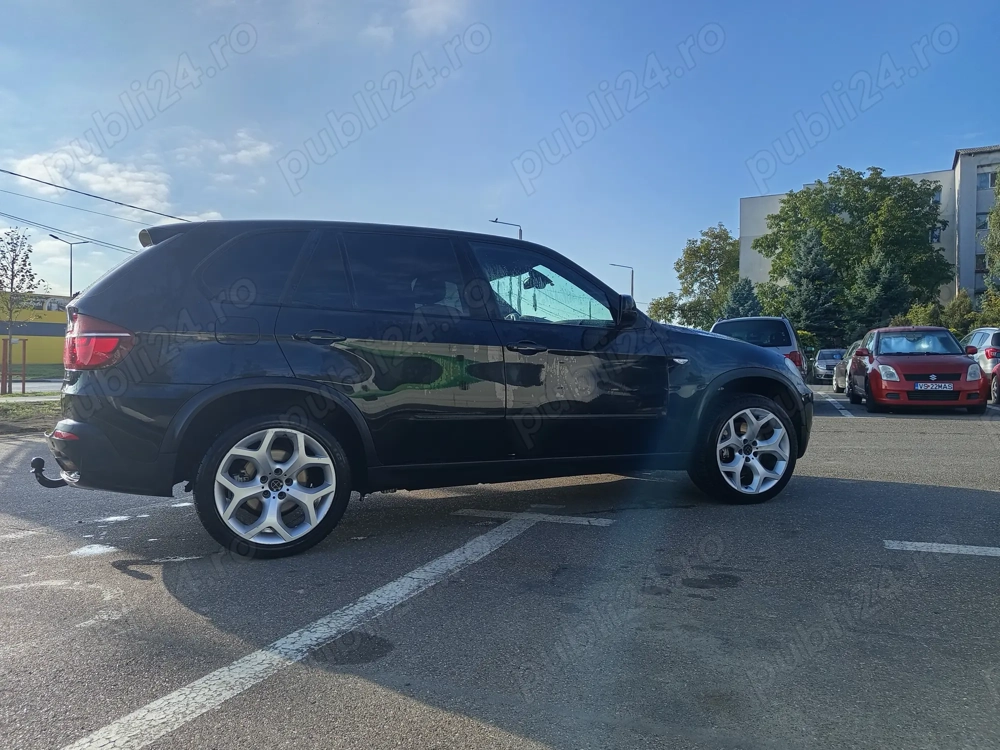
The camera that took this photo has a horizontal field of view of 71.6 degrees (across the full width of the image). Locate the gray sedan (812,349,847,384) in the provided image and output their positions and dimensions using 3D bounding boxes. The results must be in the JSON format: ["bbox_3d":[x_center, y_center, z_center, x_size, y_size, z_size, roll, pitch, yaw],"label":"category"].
[{"bbox_3d":[13.855,-0.378,28.792,1.740,1.500,4.300,1,1,21],"label":"gray sedan"}]

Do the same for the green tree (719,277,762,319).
[{"bbox_3d":[14.557,-2.938,42.062,3.200,6.059,3.200,0,1,0],"label":"green tree"}]

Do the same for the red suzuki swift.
[{"bbox_3d":[7.338,-0.143,12.369,1.700,1.500,3.700,1,1,21],"label":"red suzuki swift"}]

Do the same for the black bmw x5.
[{"bbox_3d":[-0.185,-0.030,4.657,4.880,1.740,1.970,0,1,-25],"label":"black bmw x5"}]

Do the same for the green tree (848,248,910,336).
[{"bbox_3d":[19.196,-3.067,35.068,3.400,6.640,3.400,0,1,0],"label":"green tree"}]

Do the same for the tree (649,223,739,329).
[{"bbox_3d":[17.920,-7.095,63.139,9.000,13.528,9.000,0,1,0],"label":"tree"}]

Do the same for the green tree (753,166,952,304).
[{"bbox_3d":[21.075,-6.178,41.630,11.000,12.607,10.500,0,1,0],"label":"green tree"}]

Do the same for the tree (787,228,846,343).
[{"bbox_3d":[16.367,-3.642,36.080,3.400,7.725,3.400,0,1,0],"label":"tree"}]

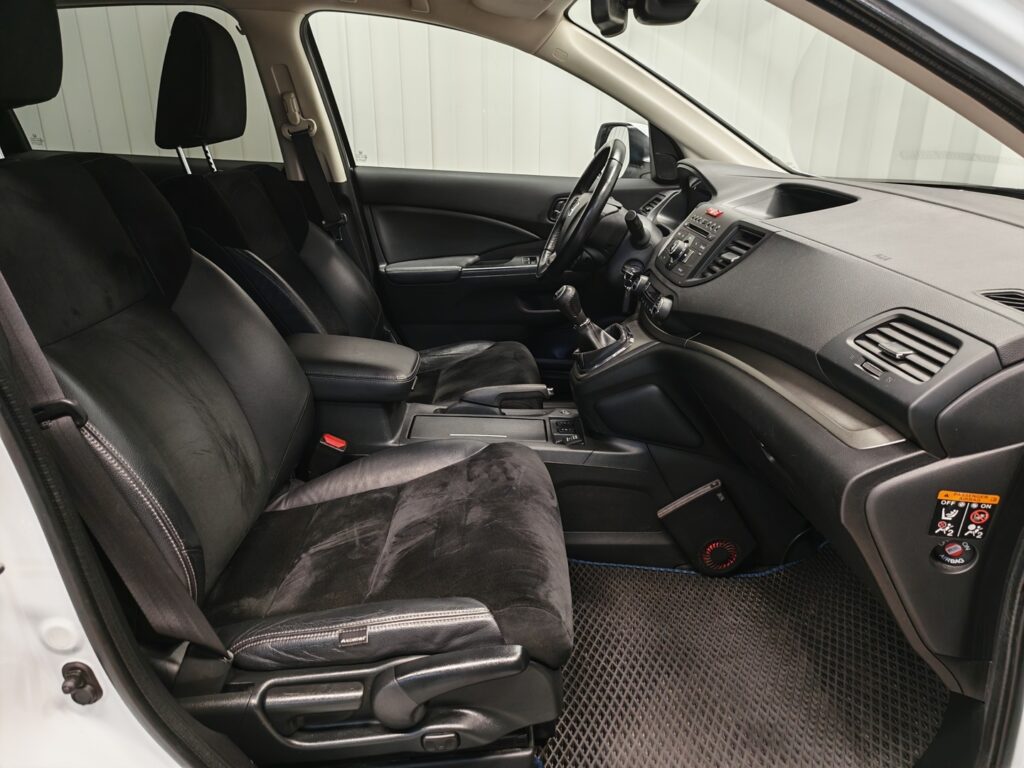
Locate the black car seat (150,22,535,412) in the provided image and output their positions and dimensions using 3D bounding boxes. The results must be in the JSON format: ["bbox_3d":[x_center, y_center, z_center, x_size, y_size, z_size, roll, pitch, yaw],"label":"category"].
[{"bbox_3d":[-0.350,-0.290,1.607,0.870,1.050,0.530,0,19,-1],"label":"black car seat"}]

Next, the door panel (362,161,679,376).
[{"bbox_3d":[0.030,-0.308,1.935,0.940,0.590,0.140,0,19,-1],"label":"door panel"}]

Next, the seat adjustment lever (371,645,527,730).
[{"bbox_3d":[-0.061,0.324,0.728,0.160,0.062,0.042,-16,18,4],"label":"seat adjustment lever"}]

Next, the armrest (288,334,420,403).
[{"bbox_3d":[-0.344,-0.034,1.299,0.330,0.090,0.190,0,19,-1],"label":"armrest"}]

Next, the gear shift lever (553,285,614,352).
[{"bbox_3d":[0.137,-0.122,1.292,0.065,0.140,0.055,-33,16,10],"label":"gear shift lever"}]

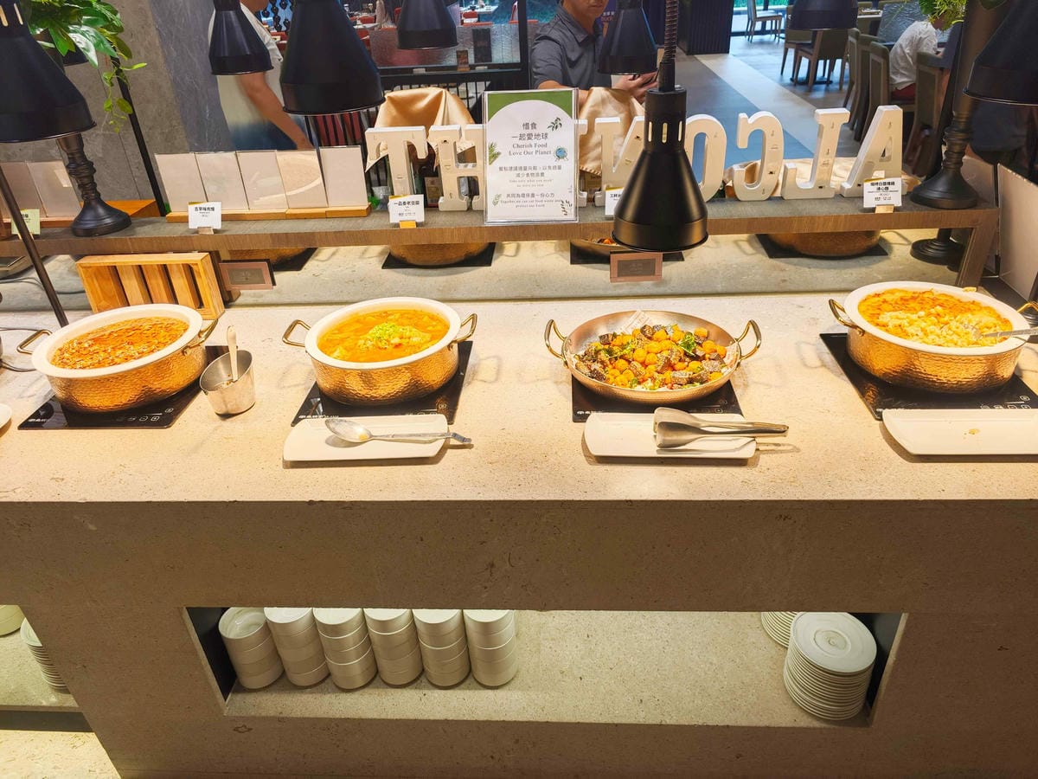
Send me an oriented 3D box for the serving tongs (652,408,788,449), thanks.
[{"bbox_3d":[0.332,0.064,1.133,0.220,0.050,0.056,-1,31,4],"label":"serving tongs"}]

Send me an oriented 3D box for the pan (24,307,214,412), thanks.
[{"bbox_3d":[-0.809,-0.066,1.425,0.380,0.106,0.314,-4,31,-2],"label":"pan"}]

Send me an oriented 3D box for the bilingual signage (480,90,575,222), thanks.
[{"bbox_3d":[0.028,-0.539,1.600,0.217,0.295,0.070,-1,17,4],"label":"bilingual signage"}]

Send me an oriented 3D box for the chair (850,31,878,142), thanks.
[{"bbox_3d":[3.579,-2.959,6.732,0.550,0.850,0.460,2,32,9],"label":"chair"}]

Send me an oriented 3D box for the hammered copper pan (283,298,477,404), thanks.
[{"bbox_3d":[-0.270,-0.082,1.405,0.380,0.106,0.314,-3,31,0],"label":"hammered copper pan"}]

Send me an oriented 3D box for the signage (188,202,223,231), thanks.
[{"bbox_3d":[-0.751,-0.419,1.656,0.082,0.062,0.014,0,9,5],"label":"signage"}]

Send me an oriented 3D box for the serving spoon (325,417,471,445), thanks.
[{"bbox_3d":[-0.209,0.071,1.188,0.263,0.028,0.050,4,32,11],"label":"serving spoon"}]

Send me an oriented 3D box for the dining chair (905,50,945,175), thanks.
[{"bbox_3d":[3.449,-2.193,5.482,0.550,0.850,0.460,2,32,9],"label":"dining chair"}]

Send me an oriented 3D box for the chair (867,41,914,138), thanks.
[{"bbox_3d":[3.453,-2.672,6.269,0.550,0.850,0.460,2,32,9],"label":"chair"}]

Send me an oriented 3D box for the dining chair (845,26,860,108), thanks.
[{"bbox_3d":[3.907,-3.499,7.592,0.550,0.850,0.460,2,32,9],"label":"dining chair"}]

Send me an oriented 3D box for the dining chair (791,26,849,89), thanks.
[{"bbox_3d":[4.065,-4.463,9.165,0.460,0.850,0.550,1,31,6],"label":"dining chair"}]

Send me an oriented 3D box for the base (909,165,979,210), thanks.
[{"bbox_3d":[0.996,-0.476,1.603,0.139,0.078,0.139,-1,31,4],"label":"base"}]

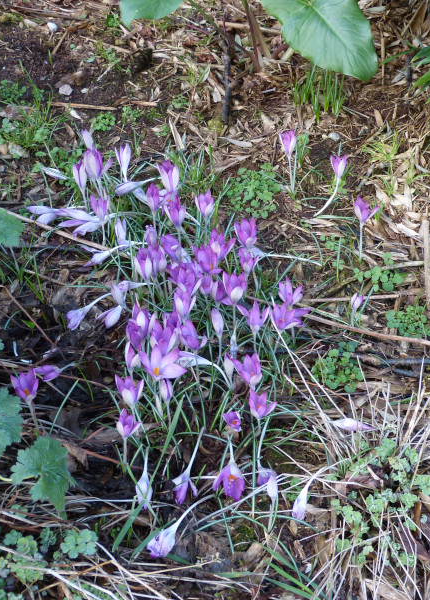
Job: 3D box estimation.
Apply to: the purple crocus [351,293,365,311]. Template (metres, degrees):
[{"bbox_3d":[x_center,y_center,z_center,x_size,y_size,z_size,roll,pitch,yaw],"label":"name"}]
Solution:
[{"bbox_3d":[0.191,0.002,1.230,0.018,0.026,0.018,0,43,0],"label":"purple crocus"}]

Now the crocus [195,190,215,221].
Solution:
[{"bbox_3d":[-0.013,-0.133,1.300,0.028,0.041,0.028,0,43,0],"label":"crocus"}]

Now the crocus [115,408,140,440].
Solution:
[{"bbox_3d":[-0.098,0.139,1.040,0.027,0.036,0.027,0,43,0],"label":"crocus"}]

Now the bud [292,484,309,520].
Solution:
[{"bbox_3d":[0.096,0.228,1.040,0.017,0.041,0.017,21,0,6],"label":"bud"}]

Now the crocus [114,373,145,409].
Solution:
[{"bbox_3d":[-0.099,0.106,1.070,0.033,0.039,0.032,0,43,0],"label":"crocus"}]

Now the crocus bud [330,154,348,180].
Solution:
[{"bbox_3d":[0.198,-0.210,1.466,0.024,0.040,0.024,2,42,-2],"label":"crocus bud"}]

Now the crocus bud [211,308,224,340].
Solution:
[{"bbox_3d":[0.002,0.032,1.195,0.017,0.047,0.017,-5,42,5],"label":"crocus bud"}]

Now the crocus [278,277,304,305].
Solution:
[{"bbox_3d":[0.102,-0.011,1.243,0.035,0.037,0.035,0,48,0],"label":"crocus"}]

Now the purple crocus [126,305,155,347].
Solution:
[{"bbox_3d":[-0.096,0.033,1.193,0.039,0.054,0.039,-4,42,4],"label":"purple crocus"}]

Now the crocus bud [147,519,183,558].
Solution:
[{"bbox_3d":[-0.054,0.261,1.011,0.041,0.027,0.025,-52,30,-3],"label":"crocus bud"}]

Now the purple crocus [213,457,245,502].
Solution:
[{"bbox_3d":[0.017,0.205,1.057,0.036,0.034,0.047,-3,75,-1],"label":"purple crocus"}]

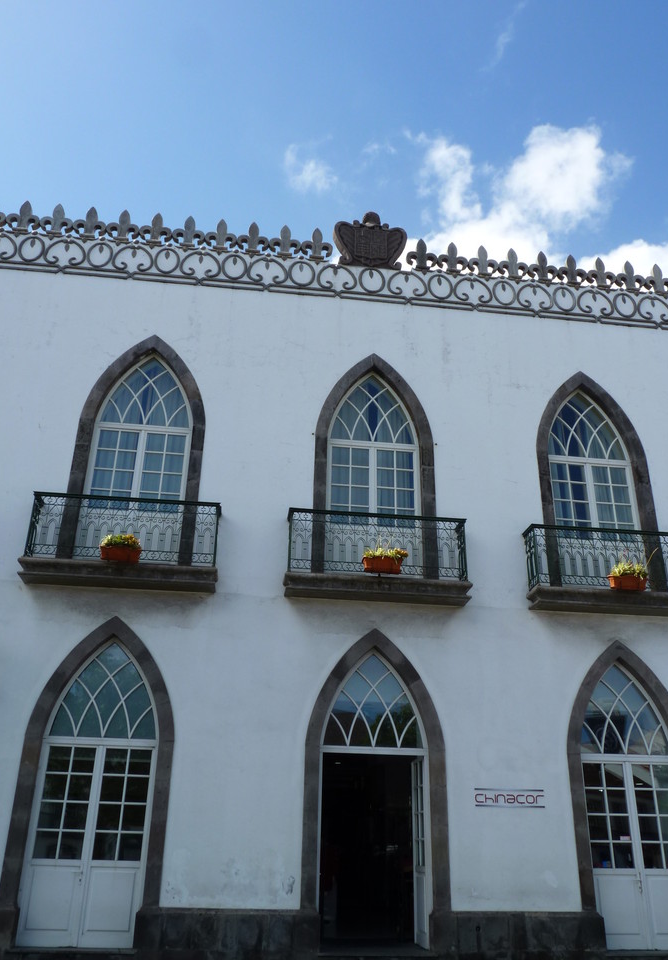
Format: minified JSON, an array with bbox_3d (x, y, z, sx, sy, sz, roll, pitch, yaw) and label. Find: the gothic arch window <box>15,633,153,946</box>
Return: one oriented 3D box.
[{"bbox_3d":[-3.311,4.209,10.849,1.544,3.996,0.211,4,-25,-6],"label":"gothic arch window"}]

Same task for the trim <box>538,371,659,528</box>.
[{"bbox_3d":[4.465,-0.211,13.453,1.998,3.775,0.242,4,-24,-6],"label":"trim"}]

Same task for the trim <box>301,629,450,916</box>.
[{"bbox_3d":[0.593,3.999,11.075,2.024,3.739,0.242,4,-24,-6],"label":"trim"}]

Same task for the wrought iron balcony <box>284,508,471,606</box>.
[{"bbox_3d":[0.683,1.212,12.247,2.878,1.351,0.421,4,-25,-6],"label":"wrought iron balcony"}]

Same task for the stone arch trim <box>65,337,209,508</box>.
[{"bbox_3d":[-3.196,-0.684,12.940,2.047,4.048,0.234,4,-25,-6],"label":"stone arch trim"}]

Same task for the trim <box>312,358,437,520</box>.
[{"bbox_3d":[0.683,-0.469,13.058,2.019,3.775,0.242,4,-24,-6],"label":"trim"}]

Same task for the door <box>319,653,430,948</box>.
[{"bbox_3d":[0.595,4.463,11.207,1.544,3.978,0.257,4,-25,-6],"label":"door"}]

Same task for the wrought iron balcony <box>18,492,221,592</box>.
[{"bbox_3d":[-3.093,0.997,11.479,2.783,1.380,0.598,4,-24,-6],"label":"wrought iron balcony"}]

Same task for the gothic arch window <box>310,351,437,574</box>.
[{"bbox_3d":[0.690,-0.348,13.302,2.053,4.200,0.269,4,-25,-6],"label":"gothic arch window"}]

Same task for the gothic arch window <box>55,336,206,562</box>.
[{"bbox_3d":[-3.118,-0.591,12.600,2.003,4.074,0.242,4,-24,-6],"label":"gothic arch window"}]

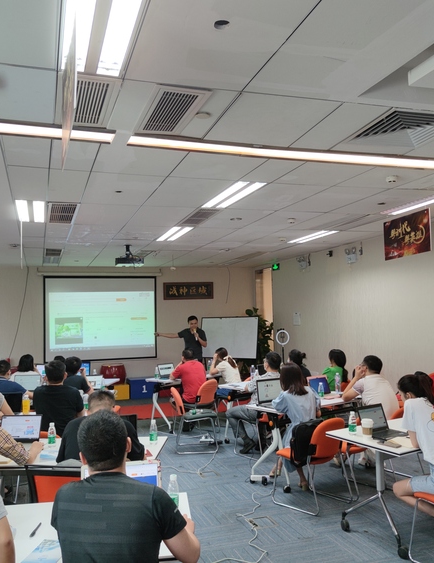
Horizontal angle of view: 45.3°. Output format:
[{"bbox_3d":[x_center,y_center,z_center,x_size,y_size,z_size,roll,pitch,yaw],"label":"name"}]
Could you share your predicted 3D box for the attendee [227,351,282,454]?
[{"bbox_3d":[0.483,1.474,6.352,0.800,1.270,0.500,-4,-4,33],"label":"attendee"}]

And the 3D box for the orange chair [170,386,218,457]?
[{"bbox_3d":[-0.303,1.729,6.642,0.560,0.800,0.470,-1,-4,-6],"label":"orange chair"}]

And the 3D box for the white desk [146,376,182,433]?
[{"bbox_3d":[-0.478,1.971,8.735,1.300,0.740,0.620,1,-5,-40],"label":"white desk"}]

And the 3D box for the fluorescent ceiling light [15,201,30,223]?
[{"bbox_3d":[-2.021,-0.732,5.433,0.110,0.050,1.150,-1,-4,-19],"label":"fluorescent ceiling light"}]

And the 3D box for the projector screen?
[{"bbox_3d":[-2.458,0.802,11.228,2.360,1.760,0.040,-1,-4,-19],"label":"projector screen"}]

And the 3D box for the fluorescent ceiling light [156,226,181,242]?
[{"bbox_3d":[-0.683,-0.659,7.277,0.110,0.050,1.180,-1,-4,-19],"label":"fluorescent ceiling light"}]

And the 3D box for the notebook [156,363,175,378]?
[{"bbox_3d":[-0.780,1.509,8.718,0.320,0.210,0.280,1,-5,-40],"label":"notebook"}]

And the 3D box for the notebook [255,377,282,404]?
[{"bbox_3d":[0.646,1.250,5.711,0.355,0.245,0.280,1,-5,-37],"label":"notebook"}]

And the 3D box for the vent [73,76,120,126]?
[{"bbox_3d":[-0.712,-0.968,2.790,0.300,0.060,0.660,0,-4,-19],"label":"vent"}]

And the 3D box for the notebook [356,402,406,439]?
[{"bbox_3d":[1.360,1.146,4.243,0.300,0.200,0.290,0,-4,-27],"label":"notebook"}]

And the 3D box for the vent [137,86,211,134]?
[{"bbox_3d":[-0.265,-0.971,2.953,0.300,0.060,0.670,0,-4,-19],"label":"vent"}]

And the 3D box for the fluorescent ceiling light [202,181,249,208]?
[{"bbox_3d":[0.062,-0.832,5.033,0.110,0.050,1.150,-1,-4,-19],"label":"fluorescent ceiling light"}]

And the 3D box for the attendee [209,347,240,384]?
[{"bbox_3d":[0.138,1.584,7.775,0.500,1.210,0.820,1,-5,-36],"label":"attendee"}]

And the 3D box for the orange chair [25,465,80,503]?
[{"bbox_3d":[-0.873,1.501,3.232,0.550,0.900,0.600,-2,-4,-2],"label":"orange chair"}]

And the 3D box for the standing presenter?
[{"bbox_3d":[-0.672,1.565,10.244,1.000,1.767,0.420,-1,-4,0],"label":"standing presenter"}]

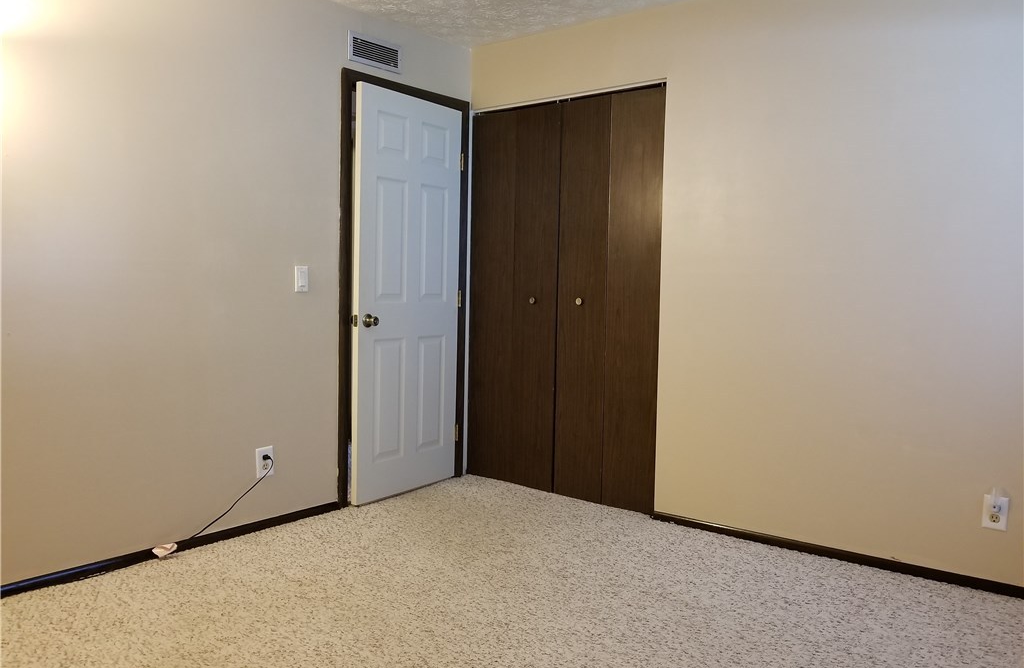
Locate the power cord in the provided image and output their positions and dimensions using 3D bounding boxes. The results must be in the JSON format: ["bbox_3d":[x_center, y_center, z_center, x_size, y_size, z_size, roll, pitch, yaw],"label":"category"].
[{"bbox_3d":[-1.193,0.699,3.333,0.045,0.295,0.399,4,5,39],"label":"power cord"}]

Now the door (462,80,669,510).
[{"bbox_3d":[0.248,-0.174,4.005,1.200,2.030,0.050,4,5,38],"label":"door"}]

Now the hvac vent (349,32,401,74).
[{"bbox_3d":[-0.668,-1.398,3.823,0.025,0.139,0.345,4,5,39],"label":"hvac vent"}]

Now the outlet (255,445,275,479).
[{"bbox_3d":[-1.103,0.578,3.456,0.020,0.127,0.080,4,5,39],"label":"outlet"}]

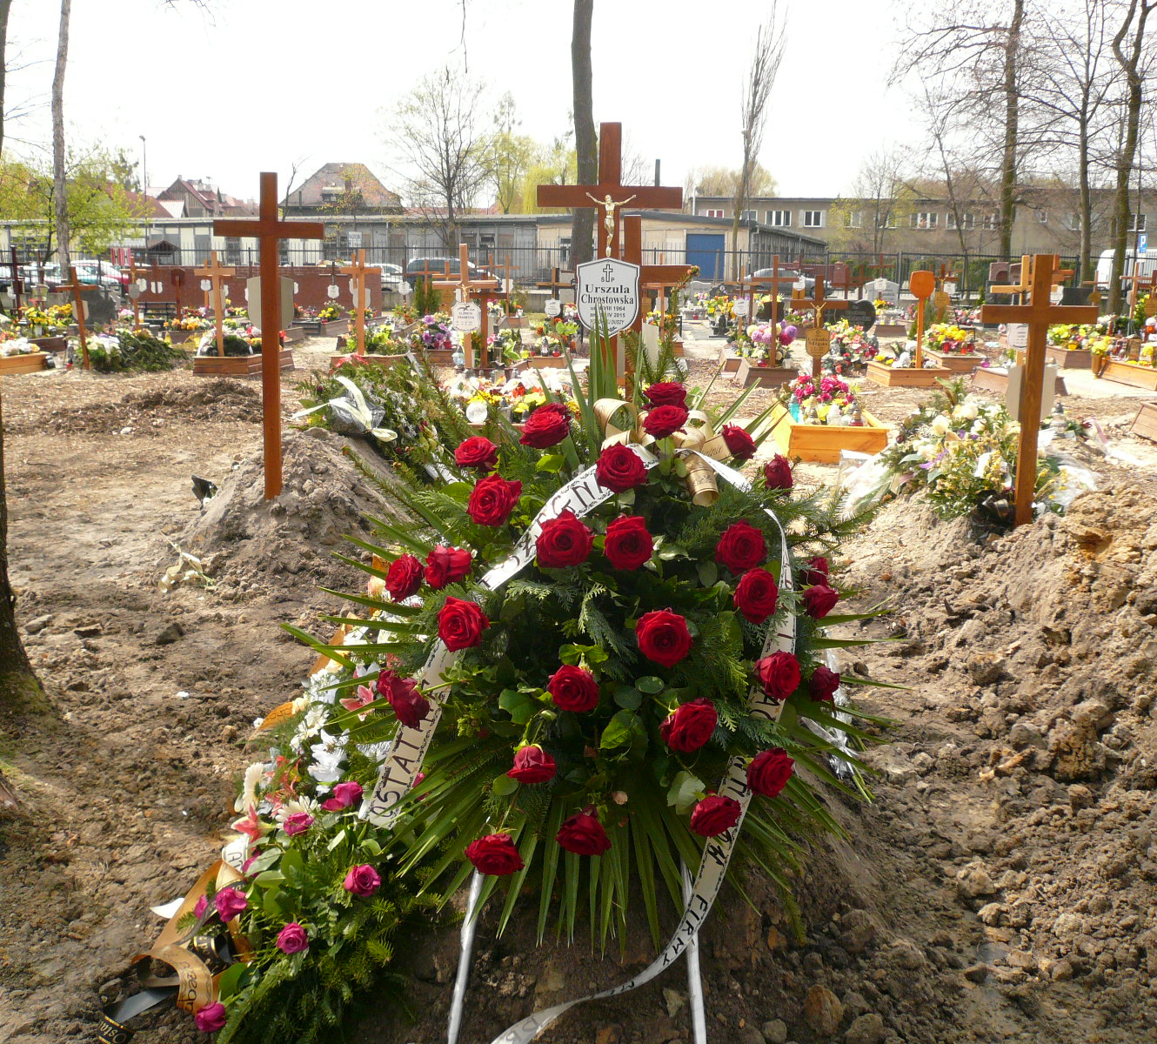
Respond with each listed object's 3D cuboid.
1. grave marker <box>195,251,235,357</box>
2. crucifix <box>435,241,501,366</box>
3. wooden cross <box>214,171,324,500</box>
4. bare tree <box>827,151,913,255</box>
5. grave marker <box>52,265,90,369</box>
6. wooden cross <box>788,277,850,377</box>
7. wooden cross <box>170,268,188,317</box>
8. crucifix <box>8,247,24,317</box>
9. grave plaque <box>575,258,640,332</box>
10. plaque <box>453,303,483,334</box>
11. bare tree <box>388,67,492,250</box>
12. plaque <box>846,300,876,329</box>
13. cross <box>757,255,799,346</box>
[{"bbox_3d":[-5.226,-3.121,16.202,0.579,1.522,0.100,1,13,6],"label":"grave marker"},{"bbox_3d":[-1.094,-2.058,11.002,0.648,1.275,0.100,1,13,6],"label":"crucifix"},{"bbox_3d":[-1.582,-0.925,5.820,0.565,1.690,0.080,4,13,5],"label":"wooden cross"},{"bbox_3d":[17.634,-18.508,68.011,5.254,7.482,5.000,0,13,0],"label":"bare tree"},{"bbox_3d":[-7.229,-2.934,16.202,0.579,1.464,0.100,-1,13,6],"label":"grave marker"},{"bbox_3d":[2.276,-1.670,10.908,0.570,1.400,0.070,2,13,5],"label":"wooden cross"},{"bbox_3d":[-7.667,-4.326,21.601,0.334,1.064,0.140,1,13,3],"label":"wooden cross"},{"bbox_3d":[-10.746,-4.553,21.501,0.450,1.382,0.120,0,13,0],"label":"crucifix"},{"bbox_3d":[0.114,-0.856,4.300,0.240,0.305,0.015,2,13,5],"label":"grave plaque"},{"bbox_3d":[-1.074,-1.979,10.900,0.284,0.301,0.025,1,13,6],"label":"plaque"},{"bbox_3d":[-6.650,-16.481,54.024,5.007,10.049,4.900,0,13,0],"label":"bare tree"},{"bbox_3d":[4.194,-3.082,17.062,0.580,0.550,0.090,2,13,5],"label":"plaque"},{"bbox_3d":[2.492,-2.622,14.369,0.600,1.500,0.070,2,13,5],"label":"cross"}]

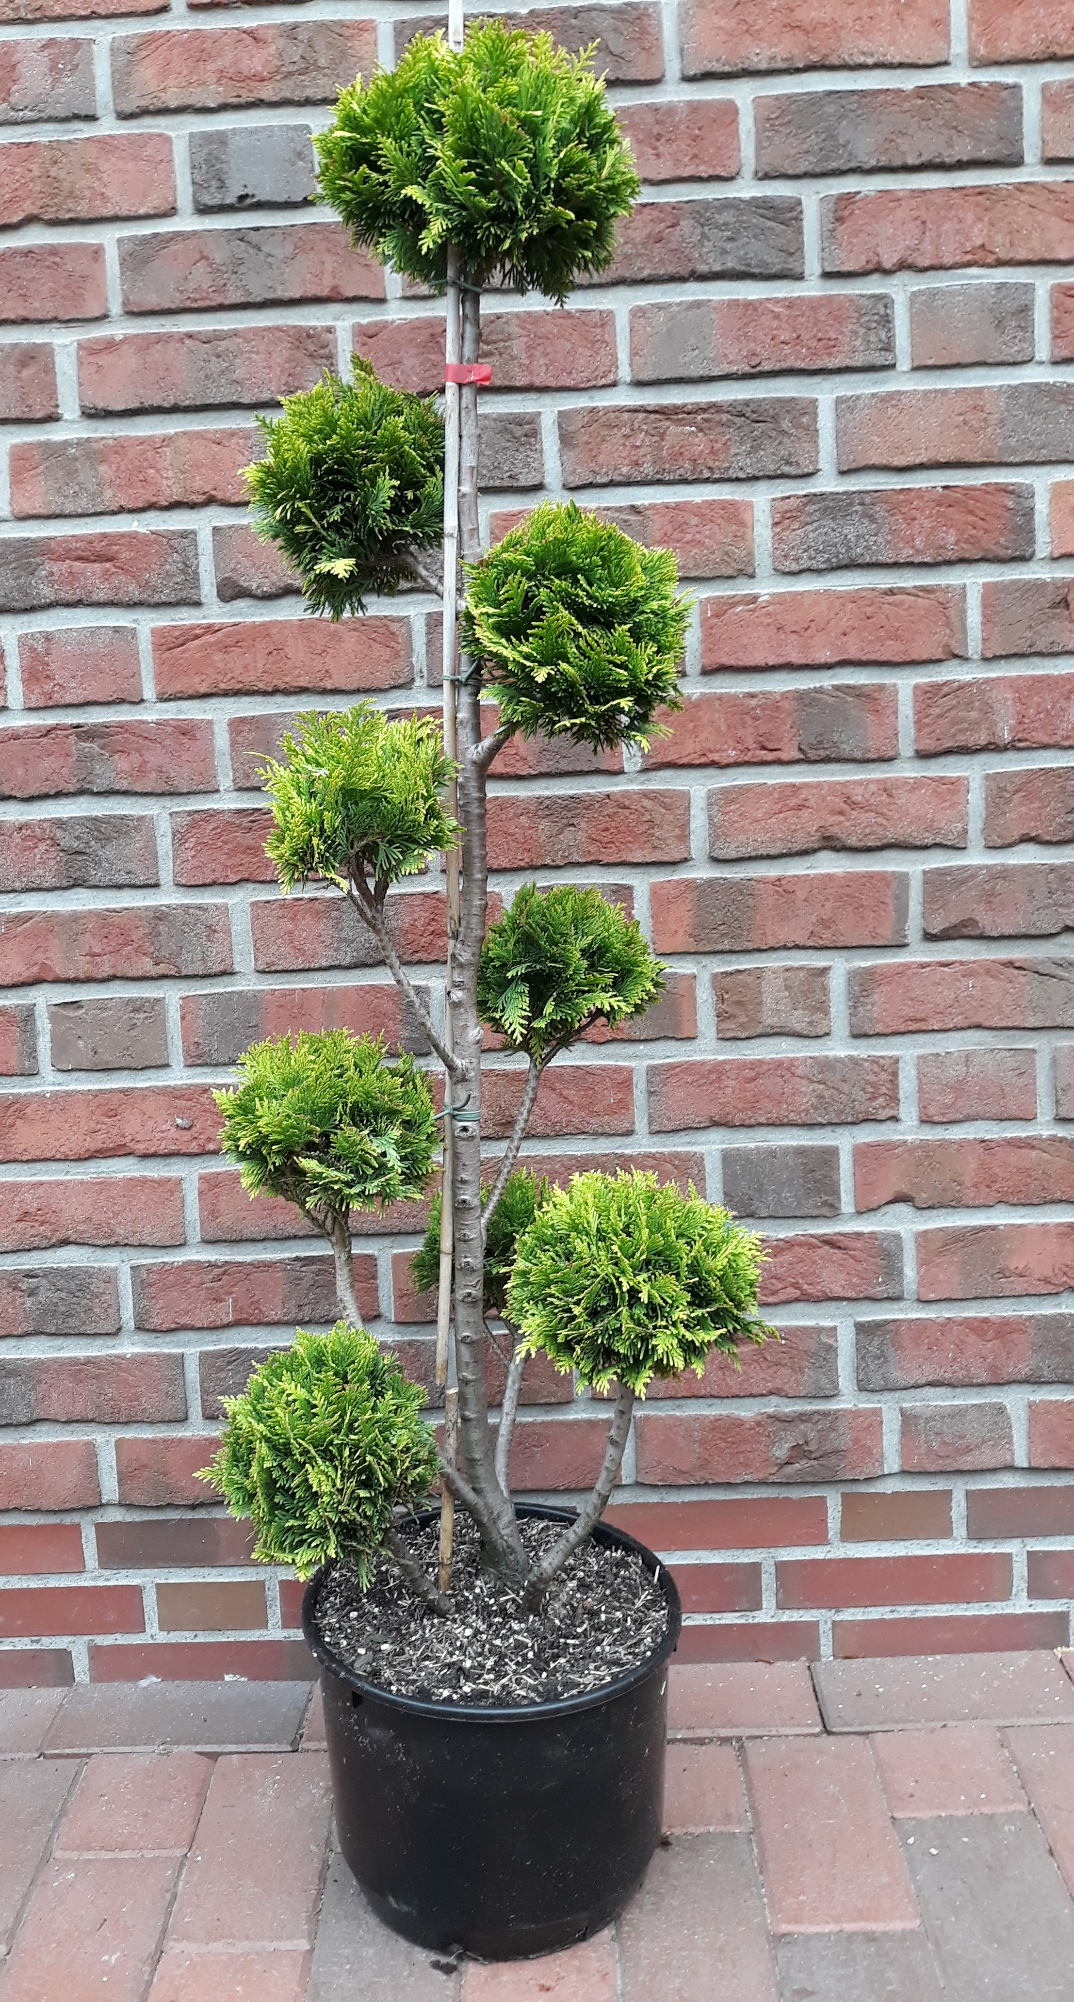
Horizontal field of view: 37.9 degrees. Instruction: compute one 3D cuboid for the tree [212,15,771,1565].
[{"bbox_3d":[-0.058,-0.117,1.245,0.455,1.240,0.420,-3,8,0],"label":"tree"}]

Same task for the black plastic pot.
[{"bbox_3d":[-0.033,0.613,1.318,0.312,0.242,0.312,-2,10,0],"label":"black plastic pot"}]

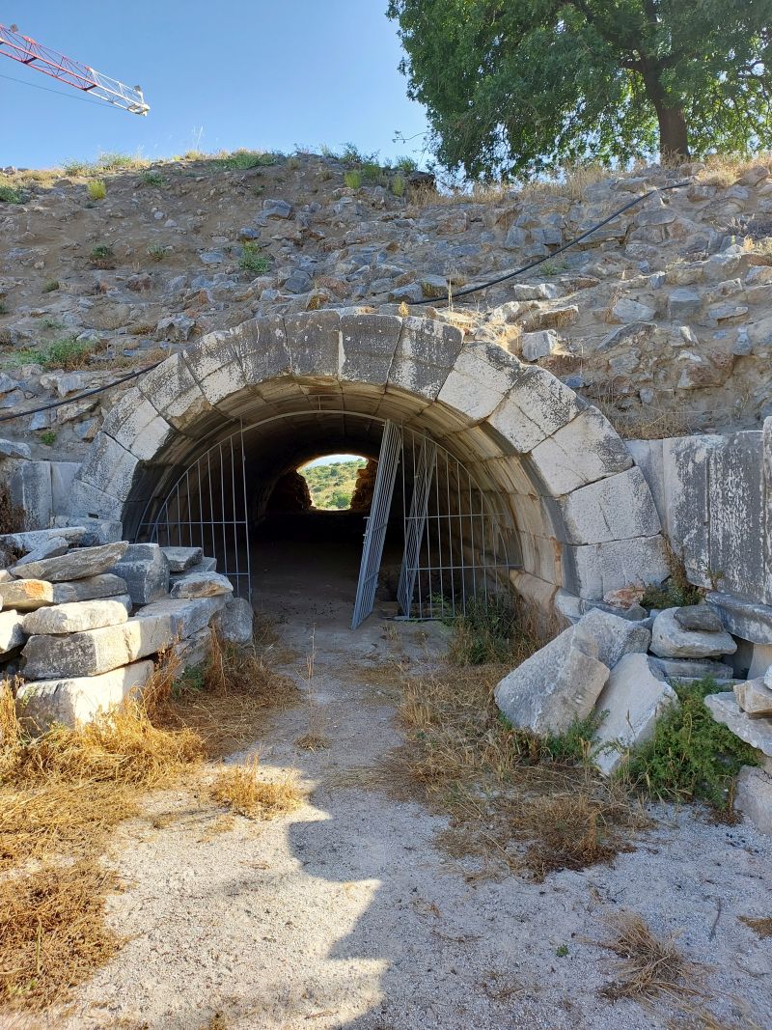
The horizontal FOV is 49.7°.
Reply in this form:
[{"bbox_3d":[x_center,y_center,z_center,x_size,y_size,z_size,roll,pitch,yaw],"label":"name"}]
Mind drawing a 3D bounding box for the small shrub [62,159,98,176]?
[{"bbox_3d":[-5.071,-5.753,13.800,0.540,0.260,0.420,-2,2,-2],"label":"small shrub"}]

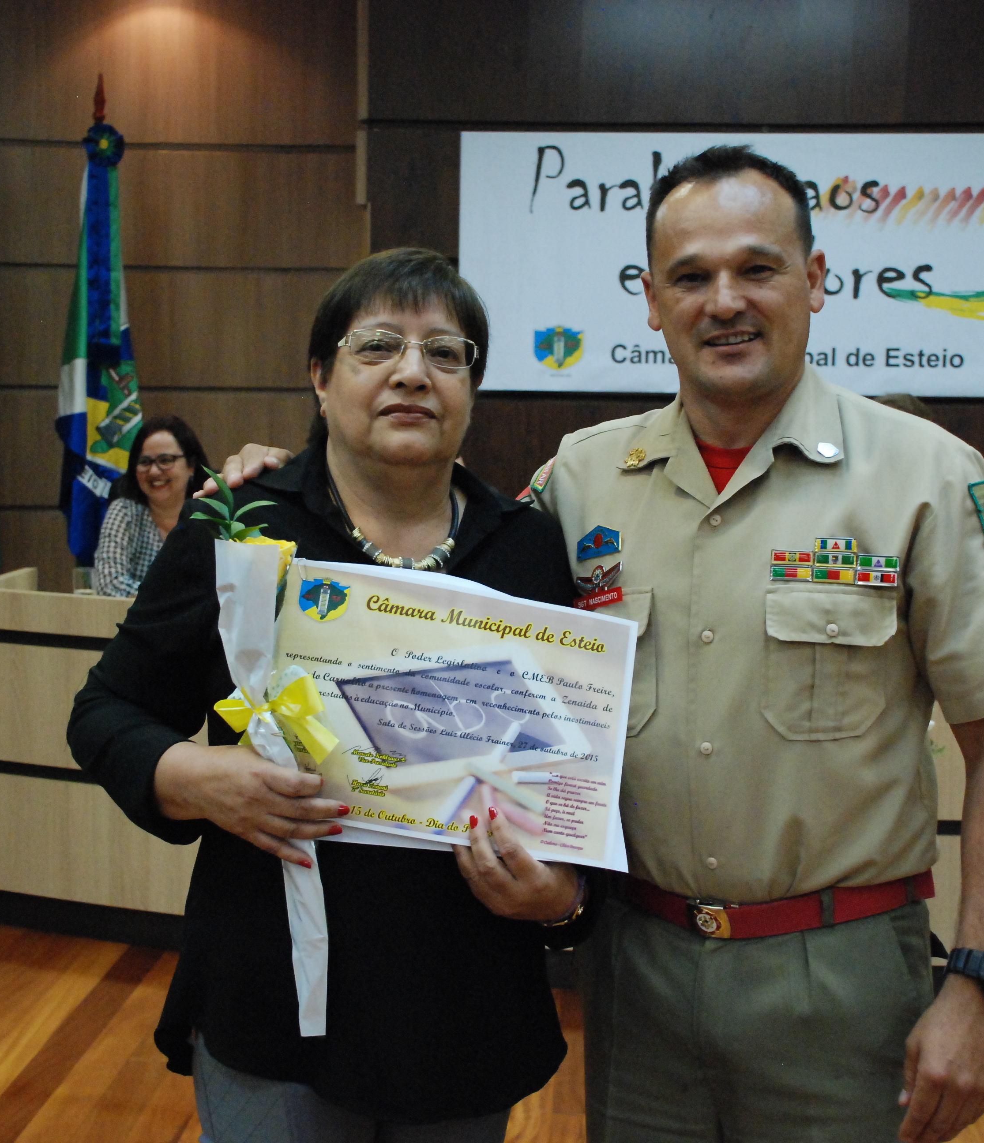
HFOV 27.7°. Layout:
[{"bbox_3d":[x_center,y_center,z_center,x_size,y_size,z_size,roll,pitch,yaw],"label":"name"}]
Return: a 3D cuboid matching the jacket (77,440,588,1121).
[{"bbox_3d":[-0.157,0.206,1.930,0.490,0.660,0.380,1,4,-2],"label":"jacket"}]

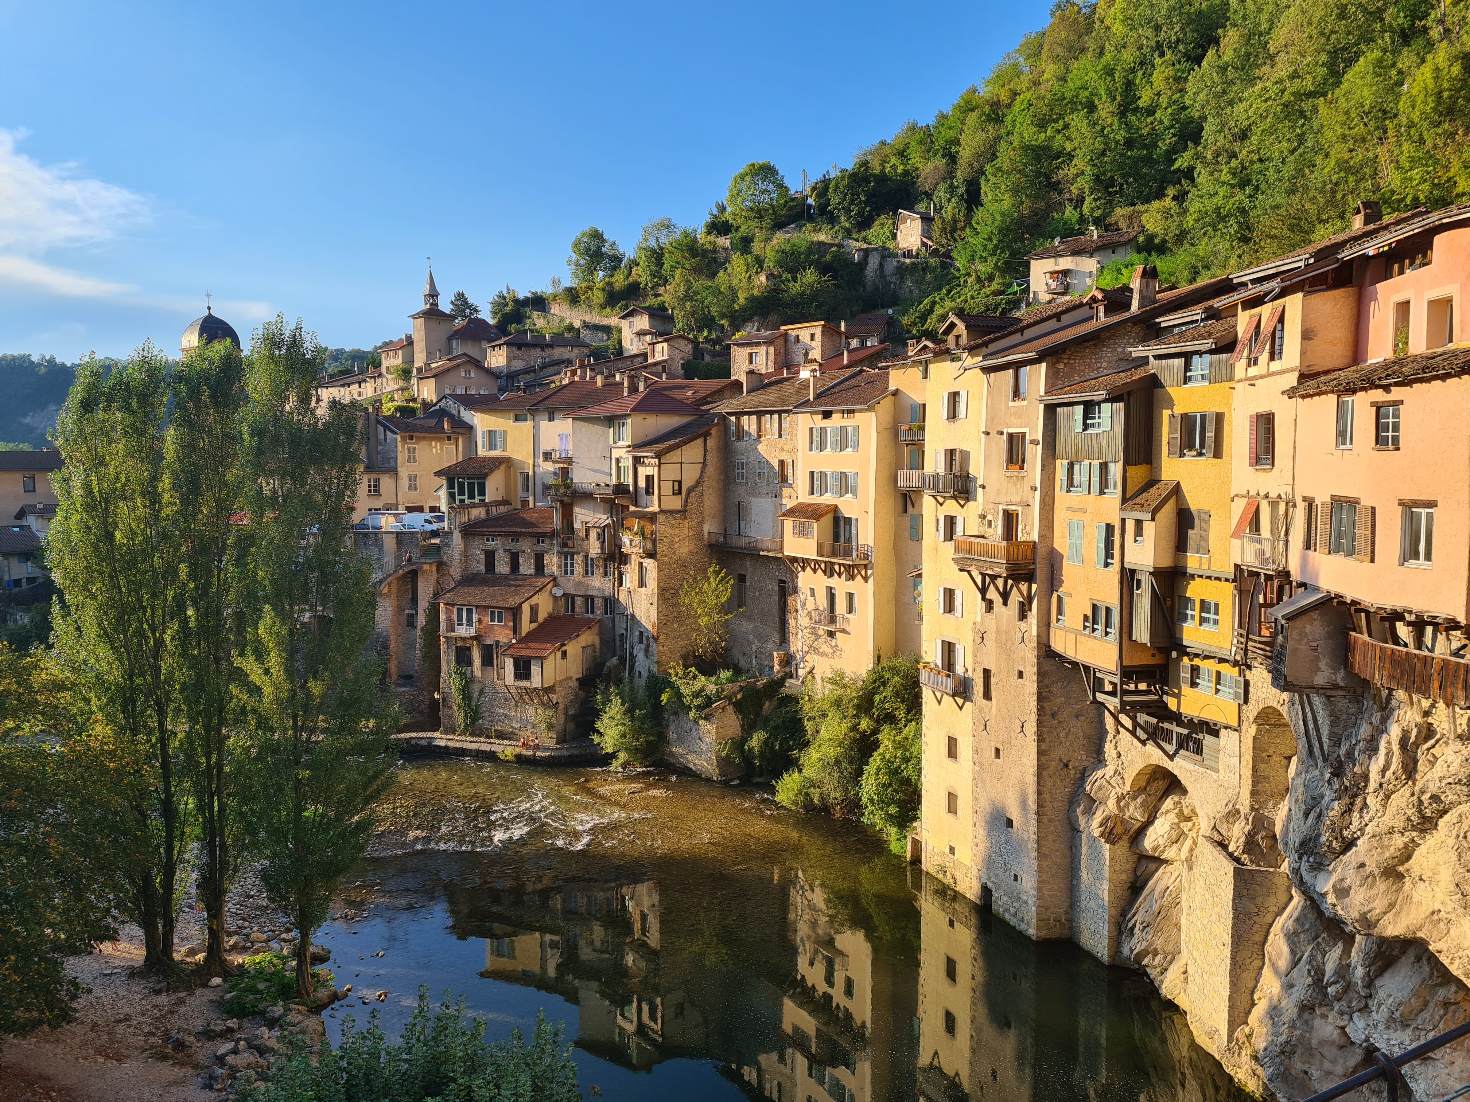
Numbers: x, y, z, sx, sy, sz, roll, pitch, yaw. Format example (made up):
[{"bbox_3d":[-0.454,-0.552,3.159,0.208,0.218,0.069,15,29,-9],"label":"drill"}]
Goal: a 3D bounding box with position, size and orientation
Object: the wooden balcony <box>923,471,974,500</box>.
[{"bbox_3d":[9.423,-2.989,49.422,0.791,0.998,2.578,-2,4,-21],"label":"wooden balcony"}]

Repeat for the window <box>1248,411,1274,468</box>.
[{"bbox_3d":[15.816,-3.318,33.148,0.200,1.599,1.690,0,4,2],"label":"window"}]

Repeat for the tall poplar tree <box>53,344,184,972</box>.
[{"bbox_3d":[-23.788,4.277,42.609,5.122,24.186,4.925,0,5,0],"label":"tall poplar tree"}]

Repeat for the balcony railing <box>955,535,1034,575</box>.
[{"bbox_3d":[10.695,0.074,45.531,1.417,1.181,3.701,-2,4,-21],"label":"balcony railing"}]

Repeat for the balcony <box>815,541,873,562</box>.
[{"bbox_3d":[6.486,0.074,67.097,1.231,0.985,3.376,-3,5,-33],"label":"balcony"}]

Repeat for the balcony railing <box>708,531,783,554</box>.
[{"bbox_3d":[0.678,-0.539,75.076,0.118,0.955,9.007,-3,5,-33],"label":"balcony railing"}]

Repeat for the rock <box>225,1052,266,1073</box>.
[{"bbox_3d":[-16.048,16.717,36.160,1.133,0.492,0.788,0,5,0],"label":"rock"}]

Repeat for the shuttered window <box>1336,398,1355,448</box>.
[{"bbox_3d":[15.960,-3.320,28.888,0.150,1.349,0.776,0,4,-3],"label":"shuttered window"}]

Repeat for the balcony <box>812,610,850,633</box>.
[{"bbox_3d":[5.796,4.284,69.047,0.739,0.955,2.470,-3,5,-33],"label":"balcony"}]

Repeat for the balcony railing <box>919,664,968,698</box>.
[{"bbox_3d":[9.420,5.753,50.177,0.683,1.153,2.772,-2,4,-21],"label":"balcony railing"}]

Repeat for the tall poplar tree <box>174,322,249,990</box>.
[{"bbox_3d":[-20.056,4.211,42.304,3.251,24.366,3.251,0,5,0],"label":"tall poplar tree"}]

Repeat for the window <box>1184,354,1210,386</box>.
[{"bbox_3d":[15.484,-6.076,36.976,0.150,1.033,1.154,-1,4,-19],"label":"window"}]

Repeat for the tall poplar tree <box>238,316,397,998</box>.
[{"bbox_3d":[-14.482,3.893,38.186,5.497,23.675,5.497,0,4,0],"label":"tall poplar tree"}]

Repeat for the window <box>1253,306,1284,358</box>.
[{"bbox_3d":[15.599,-6.389,32.326,0.553,1.479,0.797,0,4,2],"label":"window"}]

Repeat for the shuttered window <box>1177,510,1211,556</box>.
[{"bbox_3d":[15.476,-0.629,37.222,0.120,1.489,1.511,-1,4,-19],"label":"shuttered window"}]

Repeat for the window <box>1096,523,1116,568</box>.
[{"bbox_3d":[14.631,-0.192,43.698,0.197,1.773,1.330,-1,5,-13],"label":"window"}]

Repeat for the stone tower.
[{"bbox_3d":[-49.583,-37.066,180.649,6.000,20.032,6.000,-3,6,-37],"label":"stone tower"}]

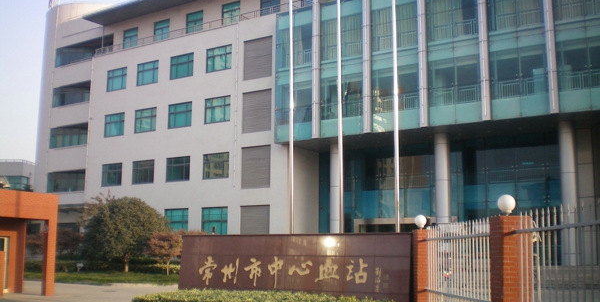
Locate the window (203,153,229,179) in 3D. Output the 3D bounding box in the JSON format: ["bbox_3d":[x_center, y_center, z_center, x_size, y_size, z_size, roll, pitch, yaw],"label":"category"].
[{"bbox_3d":[-5.801,1.046,45.726,2.319,1.758,0.150,-5,-10,33],"label":"window"}]

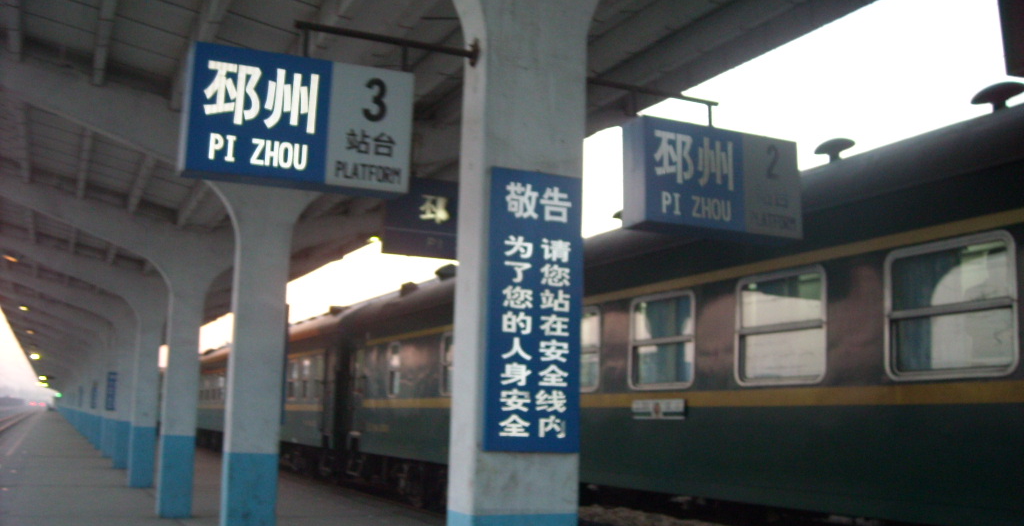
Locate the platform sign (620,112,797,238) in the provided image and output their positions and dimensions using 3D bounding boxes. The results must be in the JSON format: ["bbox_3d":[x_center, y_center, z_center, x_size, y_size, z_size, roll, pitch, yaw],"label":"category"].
[{"bbox_3d":[0.967,-0.378,4.940,0.896,0.490,0.187,5,-9,-24],"label":"platform sign"}]

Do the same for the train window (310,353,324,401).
[{"bbox_3d":[-4.728,2.788,25.194,0.080,1.053,1.151,5,-9,-24],"label":"train window"}]

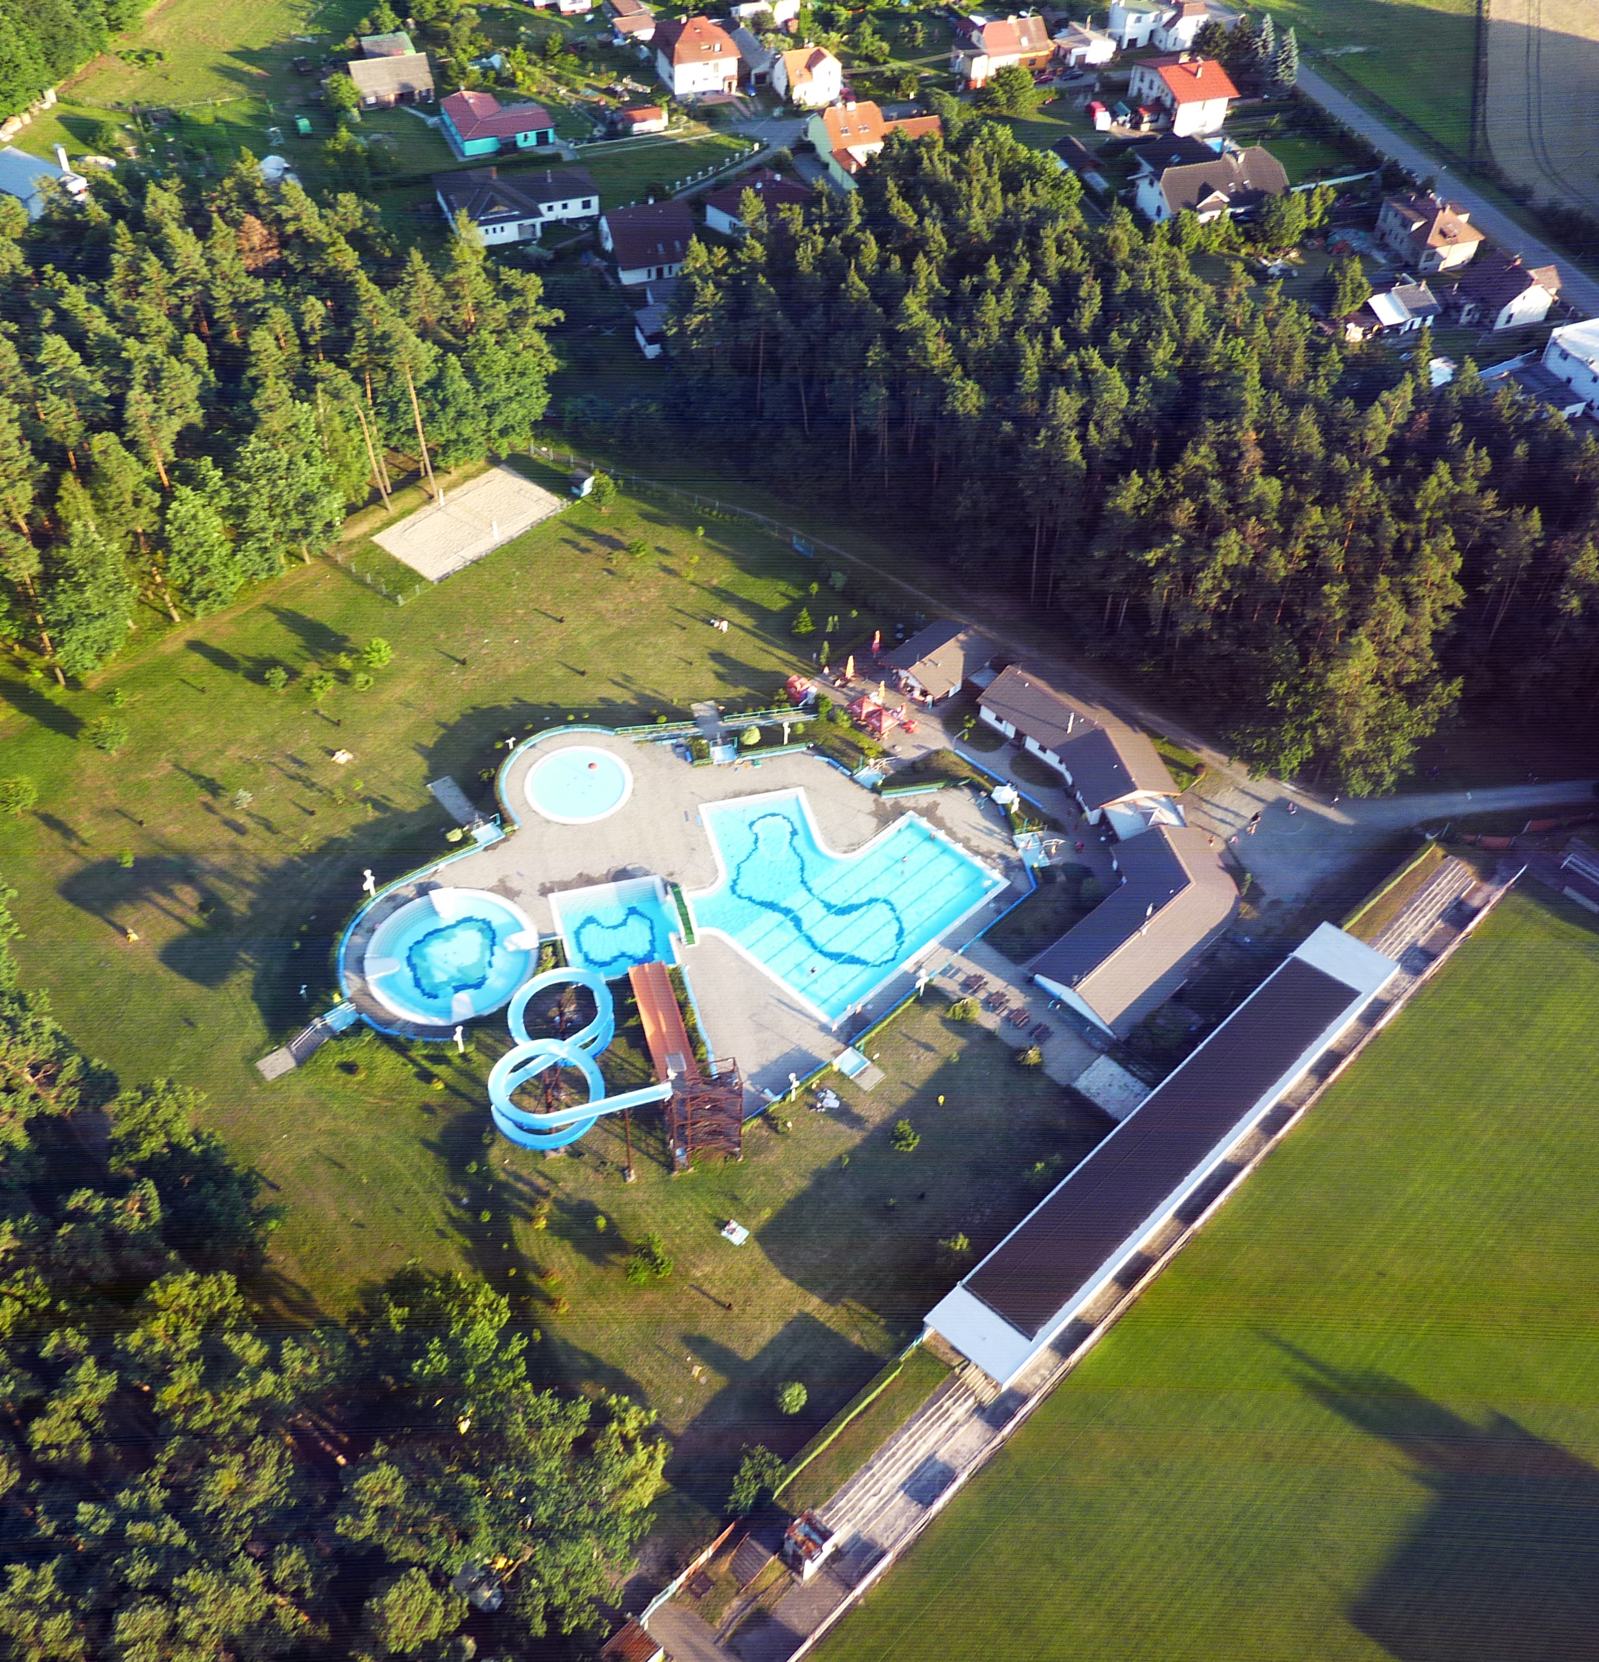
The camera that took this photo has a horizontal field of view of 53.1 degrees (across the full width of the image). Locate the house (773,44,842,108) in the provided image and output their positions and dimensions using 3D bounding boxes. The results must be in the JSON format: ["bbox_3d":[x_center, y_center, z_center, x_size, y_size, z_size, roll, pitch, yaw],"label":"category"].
[{"bbox_3d":[2.104,-137.330,289.749,10.200,7.000,10.000,-16,51,-17],"label":"house"}]

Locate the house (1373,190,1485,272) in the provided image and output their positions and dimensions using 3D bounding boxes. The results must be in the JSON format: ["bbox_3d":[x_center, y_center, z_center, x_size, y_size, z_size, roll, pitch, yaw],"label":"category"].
[{"bbox_3d":[103.233,-98.267,260.207,11.000,7.500,14.900,-9,49,-11],"label":"house"}]

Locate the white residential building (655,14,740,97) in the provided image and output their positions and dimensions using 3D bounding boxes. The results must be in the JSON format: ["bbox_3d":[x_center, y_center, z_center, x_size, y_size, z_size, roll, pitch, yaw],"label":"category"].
[{"bbox_3d":[-18.470,-140.415,288.910,12.500,10.500,12.300,-14,50,-16],"label":"white residential building"}]

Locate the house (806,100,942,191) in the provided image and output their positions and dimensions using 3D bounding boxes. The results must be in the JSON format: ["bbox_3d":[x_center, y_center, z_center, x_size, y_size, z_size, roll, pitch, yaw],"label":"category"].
[{"bbox_3d":[14.341,-119.221,273.458,20.500,7.900,17.500,-13,50,-15],"label":"house"}]

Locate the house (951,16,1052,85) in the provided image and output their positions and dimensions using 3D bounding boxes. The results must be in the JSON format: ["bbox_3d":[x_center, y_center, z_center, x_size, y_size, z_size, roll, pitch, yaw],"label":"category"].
[{"bbox_3d":[38.605,-146.997,300.107,19.100,8.000,12.200,-14,50,-15],"label":"house"}]

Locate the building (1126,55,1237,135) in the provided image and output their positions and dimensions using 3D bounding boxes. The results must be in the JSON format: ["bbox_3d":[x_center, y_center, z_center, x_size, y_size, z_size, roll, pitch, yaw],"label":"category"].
[{"bbox_3d":[69.672,-134.573,290.346,11.800,8.600,17.000,-14,50,-16],"label":"building"}]

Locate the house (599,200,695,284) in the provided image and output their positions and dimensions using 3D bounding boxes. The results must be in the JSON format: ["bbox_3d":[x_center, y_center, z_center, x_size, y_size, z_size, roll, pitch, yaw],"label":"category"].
[{"bbox_3d":[-23.377,-92.209,246.466,13.000,8.100,14.800,-14,50,-16],"label":"house"}]

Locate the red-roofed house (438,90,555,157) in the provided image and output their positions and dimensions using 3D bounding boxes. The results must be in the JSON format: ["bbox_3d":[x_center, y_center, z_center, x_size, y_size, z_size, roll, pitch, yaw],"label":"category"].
[{"bbox_3d":[-51.745,-122.272,274.368,15.500,4.600,15.500,-16,51,-17],"label":"red-roofed house"}]

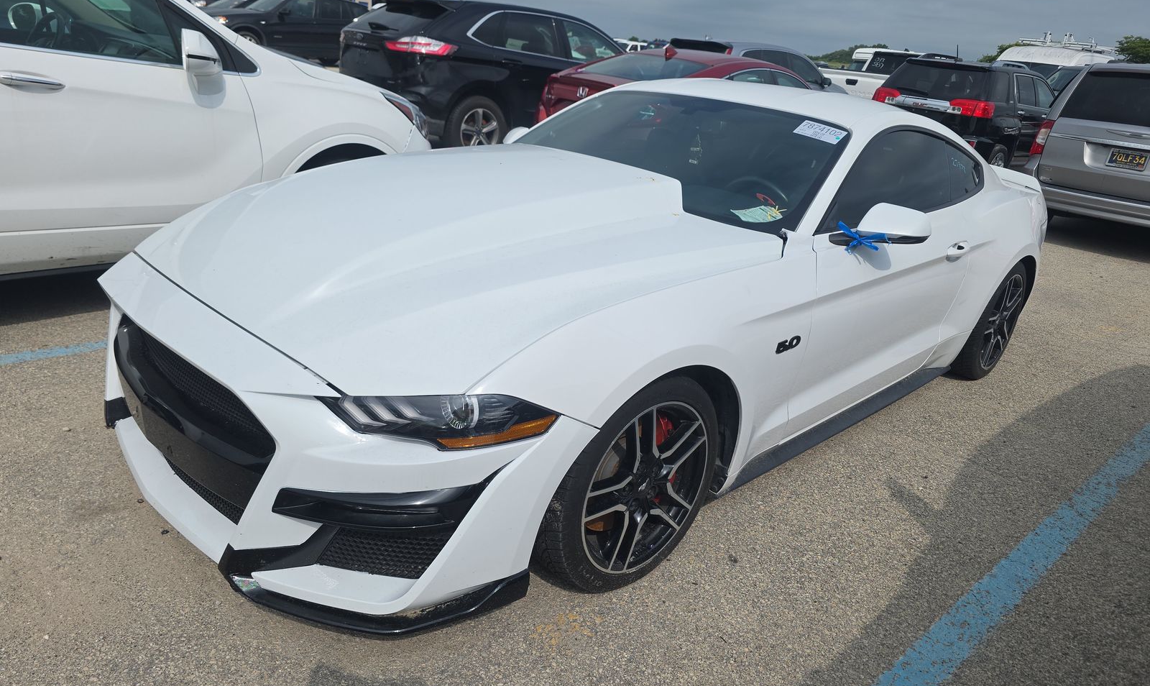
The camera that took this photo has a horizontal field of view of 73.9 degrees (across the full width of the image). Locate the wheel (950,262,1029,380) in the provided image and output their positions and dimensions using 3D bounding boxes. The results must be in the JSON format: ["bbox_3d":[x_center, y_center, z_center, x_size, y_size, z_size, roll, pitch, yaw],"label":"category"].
[{"bbox_3d":[2.074,-0.144,3.933,0.685,0.685,0.265,-14,28,-42],"label":"wheel"}]

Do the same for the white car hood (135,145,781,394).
[{"bbox_3d":[-0.375,-0.386,2.457,1.560,0.247,1.520,-23,35,-39],"label":"white car hood"}]

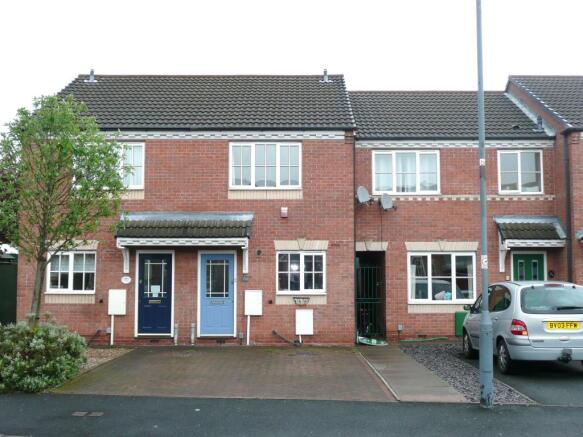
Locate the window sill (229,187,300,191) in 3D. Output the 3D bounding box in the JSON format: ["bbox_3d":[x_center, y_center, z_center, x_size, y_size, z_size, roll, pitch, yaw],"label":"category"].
[{"bbox_3d":[-0.622,-0.710,17.320,1.760,0.080,0.140,0,-5,0],"label":"window sill"}]

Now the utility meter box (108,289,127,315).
[{"bbox_3d":[-4.108,1.983,17.094,0.430,0.620,0.160,0,-5,0],"label":"utility meter box"}]

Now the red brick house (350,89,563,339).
[{"bbox_3d":[4.080,-0.297,21.801,5.100,7.300,7.600,0,-5,0],"label":"red brick house"}]

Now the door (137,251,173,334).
[{"bbox_3d":[-3.225,1.778,17.213,0.855,1.937,0.080,0,-5,0],"label":"door"}]

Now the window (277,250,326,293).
[{"bbox_3d":[0.233,1.290,17.232,1.179,1.032,0.100,0,-5,0],"label":"window"}]

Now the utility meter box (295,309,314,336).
[{"bbox_3d":[0.313,2.450,17.099,0.414,0.607,0.180,0,-5,0],"label":"utility meter box"}]

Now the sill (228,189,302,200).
[{"bbox_3d":[-0.616,-0.563,17.311,1.770,0.250,0.120,0,-5,0],"label":"sill"}]

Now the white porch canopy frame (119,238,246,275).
[{"bbox_3d":[-2.491,0.872,16.900,3.035,0.819,0.570,0,-5,0],"label":"white porch canopy frame"}]

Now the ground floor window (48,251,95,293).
[{"bbox_3d":[-5.222,1.284,17.233,1.209,0.996,0.100,0,-5,0],"label":"ground floor window"}]

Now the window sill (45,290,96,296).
[{"bbox_3d":[-5.230,1.772,17.112,1.230,0.090,0.140,0,-5,0],"label":"window sill"}]

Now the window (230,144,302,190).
[{"bbox_3d":[-0.626,-1.271,17.427,1.730,1.140,0.100,0,-5,0],"label":"window"}]

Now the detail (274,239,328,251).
[{"bbox_3d":[0.237,0.632,17.225,1.280,0.264,0.100,0,-5,0],"label":"detail"}]

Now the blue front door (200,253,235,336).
[{"bbox_3d":[-1.755,1.802,17.169,0.810,1.980,0.080,0,-5,0],"label":"blue front door"}]

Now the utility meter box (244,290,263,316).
[{"bbox_3d":[-0.889,2.002,17.135,0.413,0.597,0.180,0,-5,0],"label":"utility meter box"}]

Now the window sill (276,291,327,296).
[{"bbox_3d":[0.236,1.772,17.112,1.210,0.090,0.140,0,-5,0],"label":"window sill"}]

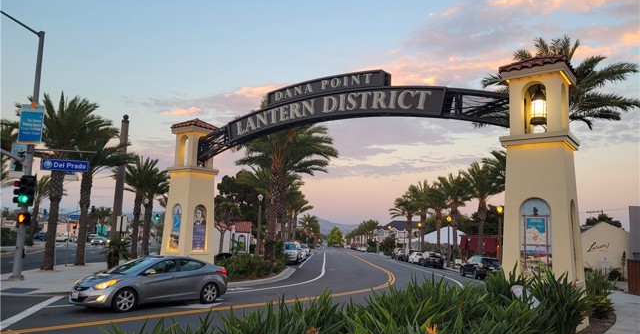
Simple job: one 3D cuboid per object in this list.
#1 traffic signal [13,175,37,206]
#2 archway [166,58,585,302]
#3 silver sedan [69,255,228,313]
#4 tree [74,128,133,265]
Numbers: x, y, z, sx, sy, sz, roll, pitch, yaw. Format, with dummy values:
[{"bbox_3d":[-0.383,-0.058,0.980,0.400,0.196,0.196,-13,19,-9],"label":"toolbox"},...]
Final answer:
[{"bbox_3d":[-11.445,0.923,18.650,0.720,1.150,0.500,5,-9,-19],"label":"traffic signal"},{"bbox_3d":[0.017,0.777,16.450,15.784,7.008,1.650,-4,-9,38],"label":"archway"},{"bbox_3d":[-4.804,3.250,14.082,1.790,1.435,4.530,-4,-9,39],"label":"silver sedan"},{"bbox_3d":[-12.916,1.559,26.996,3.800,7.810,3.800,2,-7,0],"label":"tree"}]

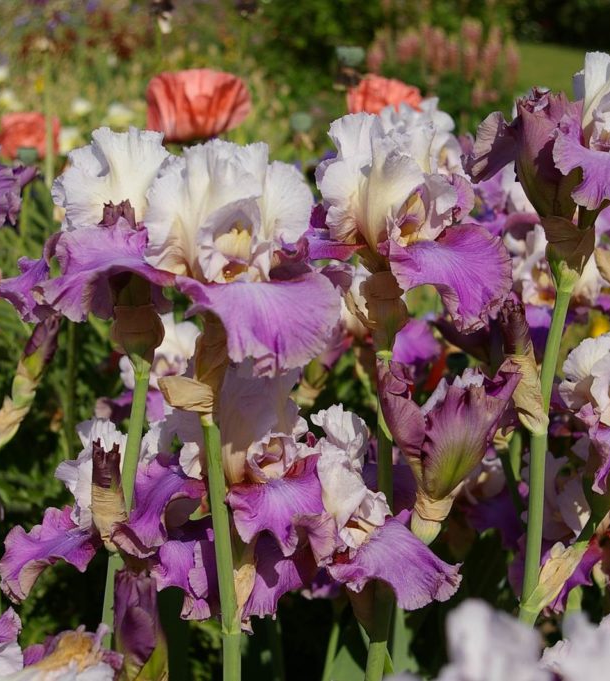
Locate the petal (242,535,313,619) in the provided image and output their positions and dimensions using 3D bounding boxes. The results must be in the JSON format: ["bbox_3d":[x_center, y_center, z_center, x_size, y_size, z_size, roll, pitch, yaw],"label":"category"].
[{"bbox_3d":[-0.022,0.190,1.120,0.054,0.059,0.045,5,16,19],"label":"petal"}]

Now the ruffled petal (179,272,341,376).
[{"bbox_3d":[-0.029,-0.010,0.900,0.100,0.066,0.070,-2,12,-9],"label":"ruffled petal"}]

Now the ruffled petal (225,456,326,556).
[{"bbox_3d":[-0.022,0.131,1.080,0.076,0.062,0.052,0,15,0],"label":"ruffled petal"}]

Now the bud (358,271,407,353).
[{"bbox_3d":[0.061,-0.023,1.100,0.040,0.062,0.040,0,15,0],"label":"bud"}]

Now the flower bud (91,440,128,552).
[{"bbox_3d":[-0.136,0.109,0.970,0.026,0.076,0.026,-5,14,1],"label":"flower bud"}]

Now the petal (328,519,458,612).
[{"bbox_3d":[0.055,0.141,0.880,0.073,0.043,0.072,-12,19,-40],"label":"petal"}]

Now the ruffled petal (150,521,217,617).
[{"bbox_3d":[-0.095,0.181,1.100,0.049,0.073,0.045,4,16,14],"label":"ruffled petal"}]

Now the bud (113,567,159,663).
[{"bbox_3d":[-0.113,0.186,0.930,0.031,0.064,0.031,0,14,0],"label":"bud"}]

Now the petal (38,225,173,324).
[{"bbox_3d":[-0.145,-0.049,1.010,0.090,0.070,0.075,5,13,24],"label":"petal"}]

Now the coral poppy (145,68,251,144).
[{"bbox_3d":[-0.126,-0.277,1.650,0.124,0.088,0.120,0,12,0],"label":"coral poppy"}]

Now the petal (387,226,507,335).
[{"bbox_3d":[0.103,-0.044,1.000,0.078,0.075,0.072,-10,15,-38],"label":"petal"}]

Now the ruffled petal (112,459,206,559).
[{"bbox_3d":[-0.115,0.132,1.100,0.072,0.075,0.072,-11,16,-41],"label":"ruffled petal"}]

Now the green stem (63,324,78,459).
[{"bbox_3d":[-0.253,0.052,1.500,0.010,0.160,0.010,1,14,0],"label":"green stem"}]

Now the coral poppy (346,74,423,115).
[{"bbox_3d":[0.114,-0.343,2.000,0.112,0.073,0.112,0,15,0],"label":"coral poppy"}]

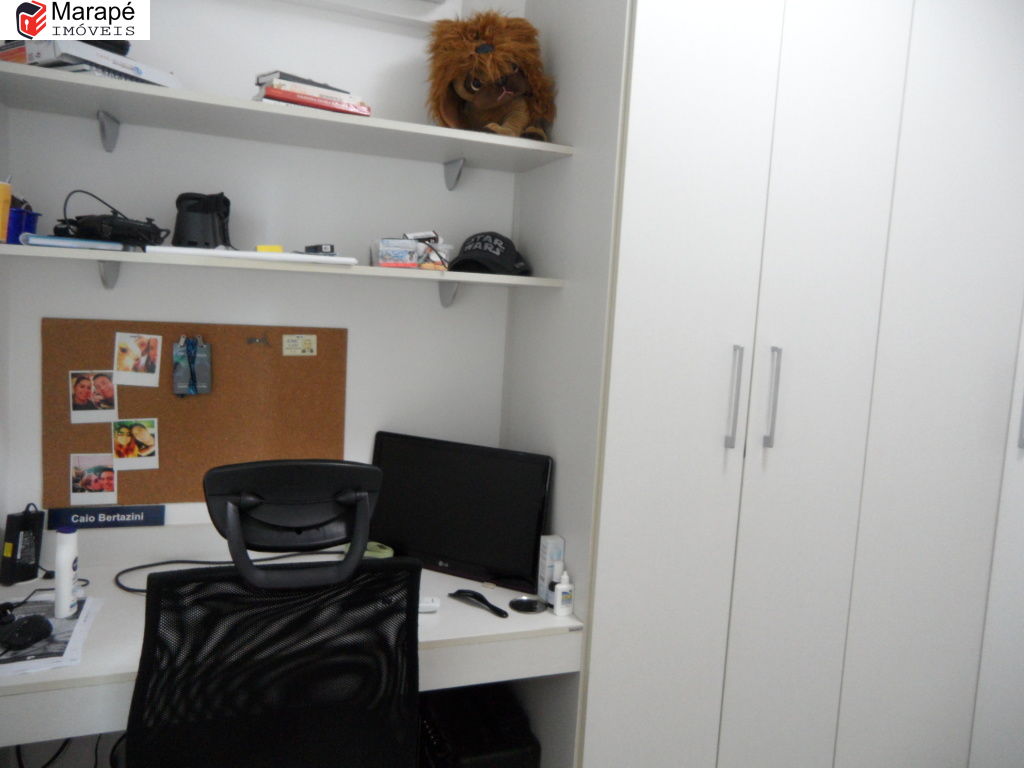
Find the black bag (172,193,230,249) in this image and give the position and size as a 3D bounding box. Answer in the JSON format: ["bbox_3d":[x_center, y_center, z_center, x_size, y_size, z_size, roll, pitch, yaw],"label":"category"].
[{"bbox_3d":[-0.654,-0.342,1.510,0.115,0.125,0.095,1,6,-20],"label":"black bag"}]

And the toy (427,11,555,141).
[{"bbox_3d":[-0.058,-0.697,1.653,0.275,0.285,0.235,2,6,-15],"label":"toy"}]

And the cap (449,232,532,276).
[{"bbox_3d":[-0.053,-0.309,1.705,0.175,0.110,0.245,5,6,20],"label":"cap"}]

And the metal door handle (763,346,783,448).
[{"bbox_3d":[0.566,0.029,1.542,0.011,0.218,0.025,1,6,-20],"label":"metal door handle"}]

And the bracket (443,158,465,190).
[{"bbox_3d":[-0.153,-0.541,1.842,0.034,0.066,0.078,1,6,-20],"label":"bracket"}]

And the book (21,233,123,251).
[{"bbox_3d":[-0.852,-0.274,1.424,0.162,0.015,0.230,1,6,-20],"label":"book"}]

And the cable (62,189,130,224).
[{"bbox_3d":[-0.845,-0.361,1.449,0.120,0.065,0.050,1,6,-20],"label":"cable"}]

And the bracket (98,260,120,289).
[{"bbox_3d":[-0.908,-0.249,1.602,0.034,0.066,0.078,1,6,-20],"label":"bracket"}]

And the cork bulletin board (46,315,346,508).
[{"bbox_3d":[-0.751,0.075,1.730,0.672,0.442,0.012,1,6,-20],"label":"cork bulletin board"}]

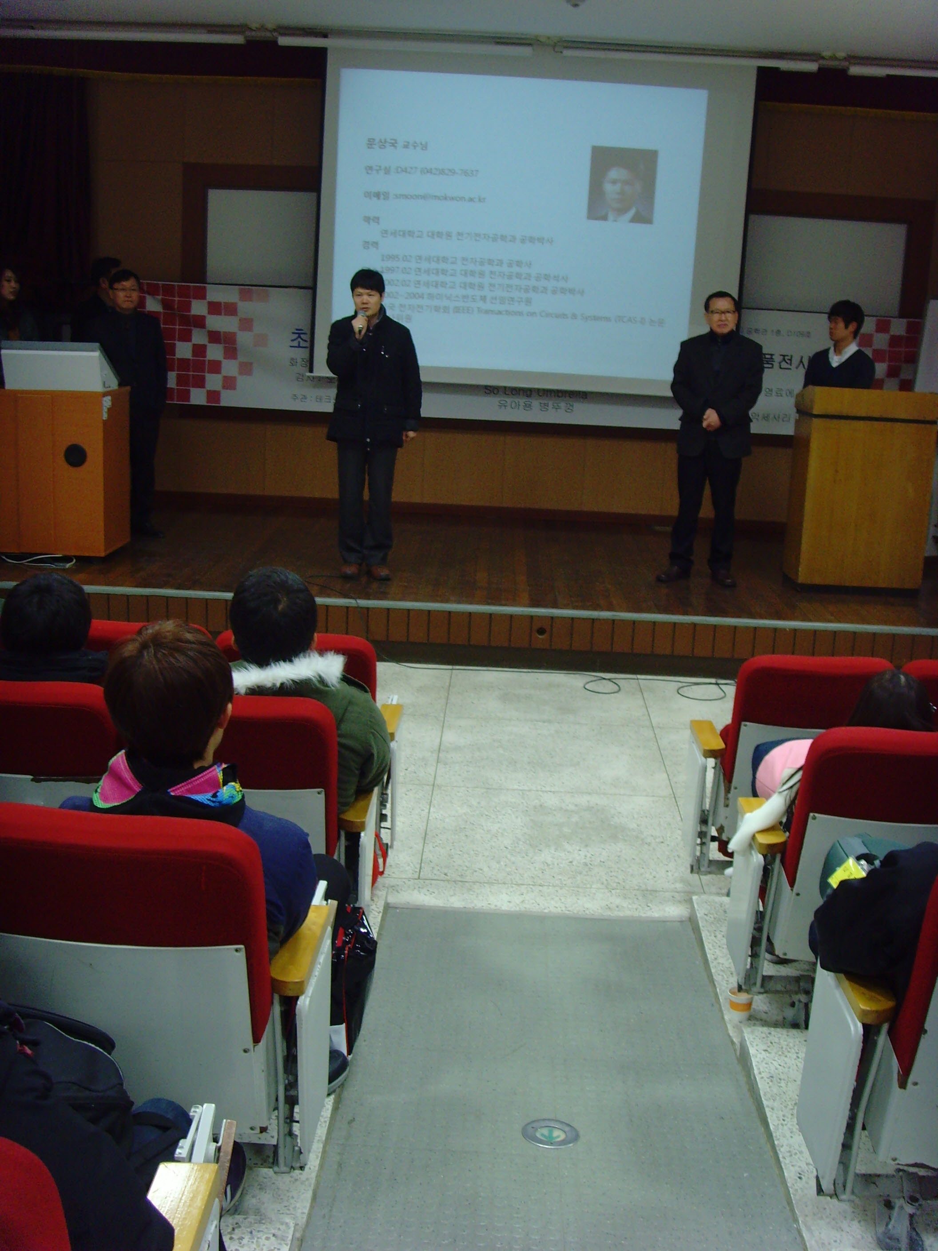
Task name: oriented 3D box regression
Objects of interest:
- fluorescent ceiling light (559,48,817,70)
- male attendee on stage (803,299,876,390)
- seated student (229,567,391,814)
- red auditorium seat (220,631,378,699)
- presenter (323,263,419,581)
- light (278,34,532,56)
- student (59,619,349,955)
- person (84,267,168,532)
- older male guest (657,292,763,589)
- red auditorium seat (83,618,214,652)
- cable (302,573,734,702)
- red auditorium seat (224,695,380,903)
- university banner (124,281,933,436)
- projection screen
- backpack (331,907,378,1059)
[{"bbox_3d":[1.059,-2.741,6.803,1.250,0.080,0.100,3,13,1],"label":"fluorescent ceiling light"},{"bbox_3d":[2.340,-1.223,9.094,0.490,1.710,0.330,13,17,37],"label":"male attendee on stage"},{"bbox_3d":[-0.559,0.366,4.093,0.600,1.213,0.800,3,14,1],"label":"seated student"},{"bbox_3d":[-0.558,0.390,4.982,0.580,0.900,0.610,4,13,5],"label":"red auditorium seat"},{"bbox_3d":[-0.553,-1.125,7.982,0.540,1.727,0.380,2,14,-1],"label":"presenter"},{"bbox_3d":[-0.306,-2.794,6.794,1.230,0.060,0.070,3,14,1],"label":"light"},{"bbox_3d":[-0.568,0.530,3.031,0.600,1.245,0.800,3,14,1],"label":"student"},{"bbox_3d":[-2.157,-1.408,8.953,0.520,1.670,0.330,-1,14,-13],"label":"person"},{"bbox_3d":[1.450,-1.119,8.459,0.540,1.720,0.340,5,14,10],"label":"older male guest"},{"bbox_3d":[-1.121,0.351,5.032,0.580,0.900,0.610,4,13,6],"label":"red auditorium seat"},{"bbox_3d":[0.249,0.038,7.695,2.450,0.360,1.050,3,14,1],"label":"cable"},{"bbox_3d":[-0.577,0.546,3.930,0.570,0.900,0.640,4,13,5],"label":"red auditorium seat"},{"bbox_3d":[0.386,-1.832,9.748,5.411,0.835,0.030,3,14,1],"label":"university banner"},{"bbox_3d":[0.430,-2.756,9.564,2.920,2.280,0.060,3,13,1],"label":"projection screen"},{"bbox_3d":[-0.336,0.835,3.477,0.260,0.380,0.200,7,14,16],"label":"backpack"}]

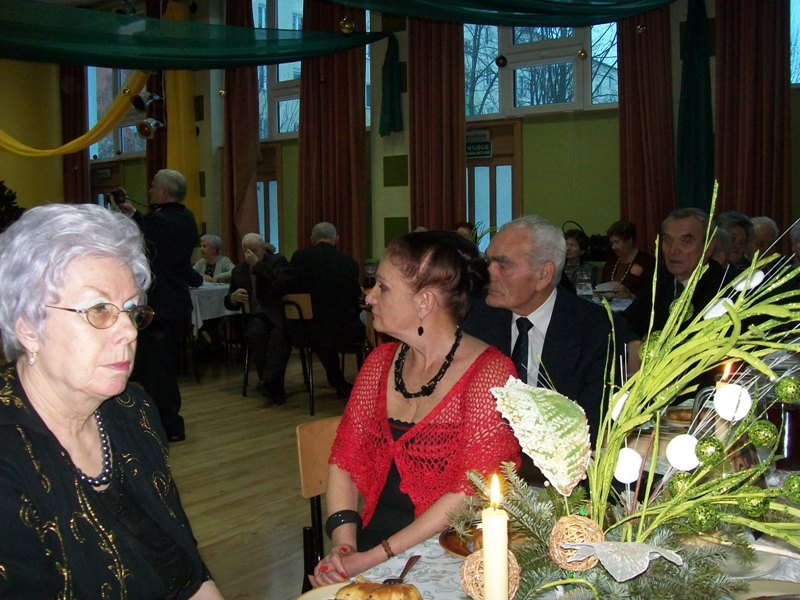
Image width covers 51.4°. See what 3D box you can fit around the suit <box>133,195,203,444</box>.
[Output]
[{"bbox_3d":[-1.429,0.121,5.180,0.420,1.430,0.520,1,5,25],"label":"suit"}]

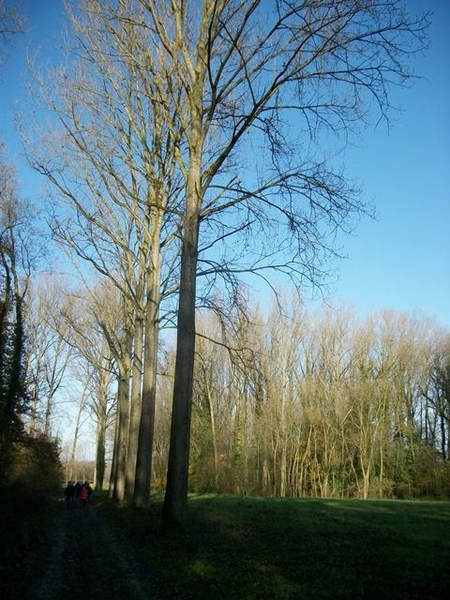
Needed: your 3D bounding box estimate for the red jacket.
[{"bbox_3d":[-8.909,12.209,35.000,0.560,0.800,0.340,4,-19,-13],"label":"red jacket"}]

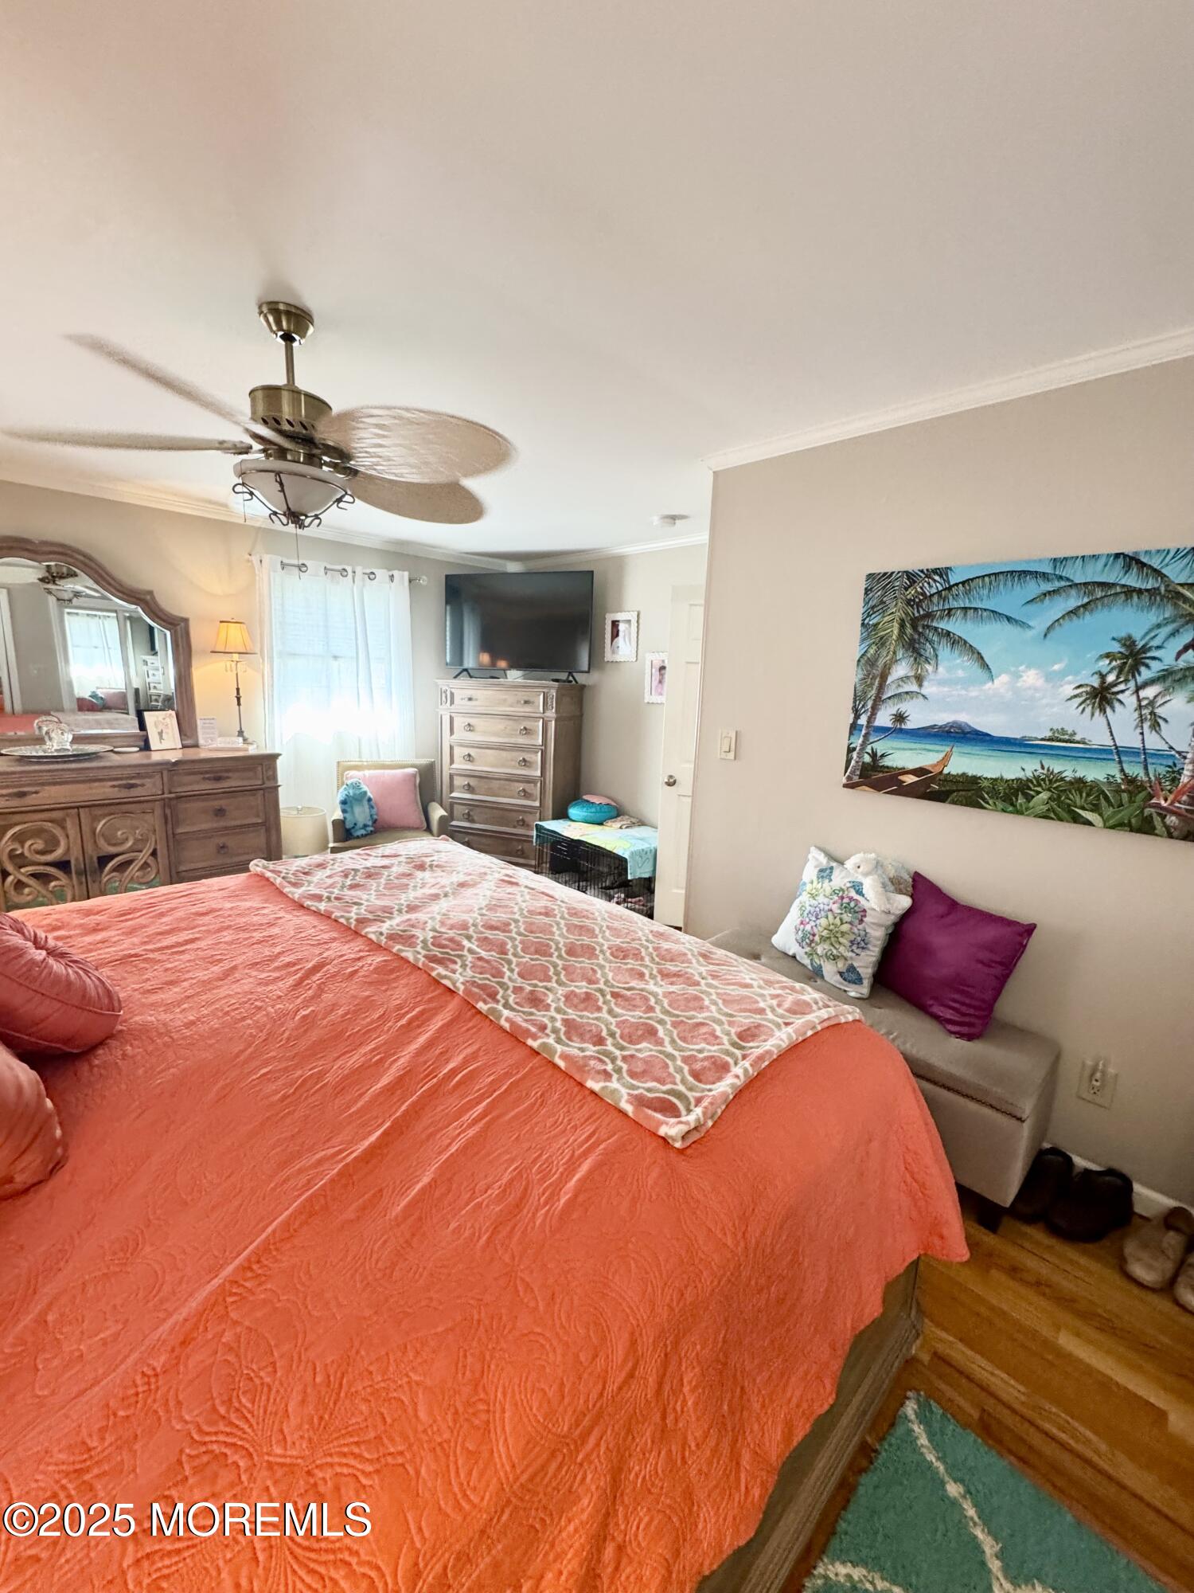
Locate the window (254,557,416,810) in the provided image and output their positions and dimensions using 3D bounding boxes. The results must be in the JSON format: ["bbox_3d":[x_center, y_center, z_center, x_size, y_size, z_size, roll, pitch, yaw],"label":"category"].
[{"bbox_3d":[-1.767,-0.690,4.487,1.060,1.760,0.120,-9,15,-44],"label":"window"}]

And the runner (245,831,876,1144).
[{"bbox_3d":[-0.299,0.351,1.820,0.670,0.090,1.860,-9,15,-44],"label":"runner"}]

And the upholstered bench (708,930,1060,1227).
[{"bbox_3d":[0.878,0.913,2.330,0.410,0.457,1.200,-9,15,-44],"label":"upholstered bench"}]

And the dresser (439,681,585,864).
[{"bbox_3d":[-0.659,-0.129,4.939,1.000,1.465,0.480,6,11,21],"label":"dresser"}]

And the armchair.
[{"bbox_3d":[-1.379,0.246,4.308,0.730,0.910,0.690,-2,11,-20],"label":"armchair"}]

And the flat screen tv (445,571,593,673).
[{"bbox_3d":[-0.597,-1.290,4.768,1.230,0.700,0.080,6,11,20],"label":"flat screen tv"}]

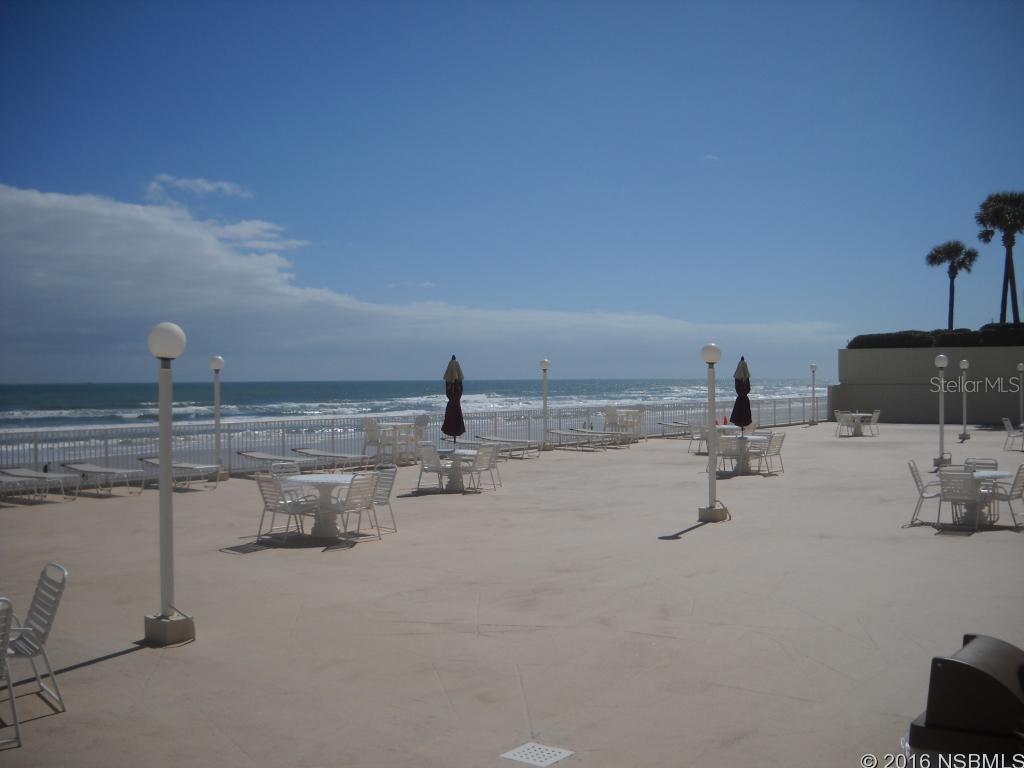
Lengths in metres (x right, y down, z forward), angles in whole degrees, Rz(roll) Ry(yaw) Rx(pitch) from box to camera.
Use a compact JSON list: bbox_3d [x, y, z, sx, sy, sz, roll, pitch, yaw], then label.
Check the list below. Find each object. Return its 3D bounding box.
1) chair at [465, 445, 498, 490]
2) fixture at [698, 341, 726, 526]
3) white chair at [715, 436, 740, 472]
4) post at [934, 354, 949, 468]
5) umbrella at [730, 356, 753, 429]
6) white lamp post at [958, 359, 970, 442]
[{"bbox_3d":[-0.672,1.502,20.359,0.620,0.860,0.560,0,0,41],"label":"chair"},{"bbox_3d":[2.847,0.684,15.995,0.330,2.520,0.330,0,0,38],"label":"fixture"},{"bbox_3d":[4.340,1.424,22.543,0.580,0.850,0.620,0,0,10],"label":"white chair"},{"bbox_3d":[9.695,0.606,25.339,0.330,2.520,0.330,0,0,38],"label":"post"},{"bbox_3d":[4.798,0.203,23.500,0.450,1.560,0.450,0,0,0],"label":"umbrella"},{"bbox_3d":[14.268,0.497,35.427,0.330,2.520,0.330,0,0,38],"label":"white lamp post"}]

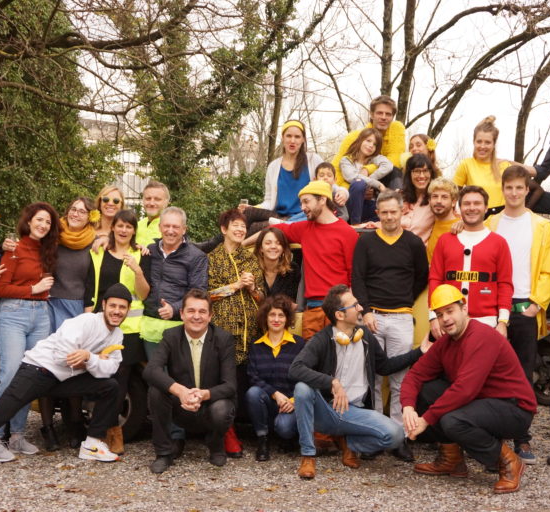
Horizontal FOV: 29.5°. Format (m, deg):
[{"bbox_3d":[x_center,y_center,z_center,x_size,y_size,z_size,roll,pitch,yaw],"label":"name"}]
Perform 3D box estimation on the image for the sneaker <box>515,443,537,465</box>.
[{"bbox_3d":[1.623,1.271,6.760,0.105,0.115,0.290,1,0,-14],"label":"sneaker"}]

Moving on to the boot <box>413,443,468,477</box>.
[{"bbox_3d":[0.997,1.220,6.280,0.315,0.205,0.120,1,0,13],"label":"boot"}]

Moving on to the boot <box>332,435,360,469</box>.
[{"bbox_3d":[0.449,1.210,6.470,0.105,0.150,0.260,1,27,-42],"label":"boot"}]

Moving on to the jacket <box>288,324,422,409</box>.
[{"bbox_3d":[0.473,0.674,6.380,0.770,0.520,0.460,1,0,-16],"label":"jacket"}]

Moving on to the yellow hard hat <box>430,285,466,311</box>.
[{"bbox_3d":[1.010,0.242,6.100,0.210,0.140,0.265,-22,-2,33],"label":"yellow hard hat"}]

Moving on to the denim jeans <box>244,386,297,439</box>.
[{"bbox_3d":[-0.016,1.006,6.720,0.380,0.370,0.500,1,0,-6],"label":"denim jeans"}]

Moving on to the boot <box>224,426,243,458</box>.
[{"bbox_3d":[-0.268,1.195,6.750,0.110,0.210,0.260,1,0,-12],"label":"boot"}]

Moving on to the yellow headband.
[{"bbox_3d":[0.126,-0.859,7.100,0.165,0.095,0.180,2,9,3],"label":"yellow headband"}]

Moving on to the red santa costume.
[{"bbox_3d":[1.263,0.132,6.720,0.530,0.670,0.310,1,0,13],"label":"red santa costume"}]

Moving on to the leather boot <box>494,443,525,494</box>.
[{"bbox_3d":[1.350,1.217,6.030,0.115,0.210,0.300,1,25,32],"label":"leather boot"}]

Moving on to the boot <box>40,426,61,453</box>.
[{"bbox_3d":[-1.493,1.207,6.950,0.095,0.160,0.245,1,0,-30],"label":"boot"}]

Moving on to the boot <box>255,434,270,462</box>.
[{"bbox_3d":[-0.082,1.234,6.820,0.100,0.170,0.270,1,0,0],"label":"boot"}]

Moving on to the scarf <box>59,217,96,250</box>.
[{"bbox_3d":[-1.309,-0.156,6.930,0.250,0.220,0.240,1,0,-9],"label":"scarf"}]

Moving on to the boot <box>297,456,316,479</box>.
[{"bbox_3d":[0.187,1.244,6.220,0.110,0.140,0.290,1,0,6],"label":"boot"}]

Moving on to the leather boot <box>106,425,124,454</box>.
[{"bbox_3d":[-1.070,1.213,6.970,0.110,0.180,0.270,1,0,9],"label":"leather boot"}]

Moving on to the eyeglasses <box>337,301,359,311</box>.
[{"bbox_3d":[0.450,0.307,6.350,0.145,0.050,0.140,-22,-4,10],"label":"eyeglasses"}]

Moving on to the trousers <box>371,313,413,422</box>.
[{"bbox_3d":[0.768,0.807,6.720,0.320,0.900,0.260,1,0,7],"label":"trousers"}]

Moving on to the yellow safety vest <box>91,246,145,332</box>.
[{"bbox_3d":[-1.028,0.224,6.780,0.370,0.570,0.260,1,0,3],"label":"yellow safety vest"}]

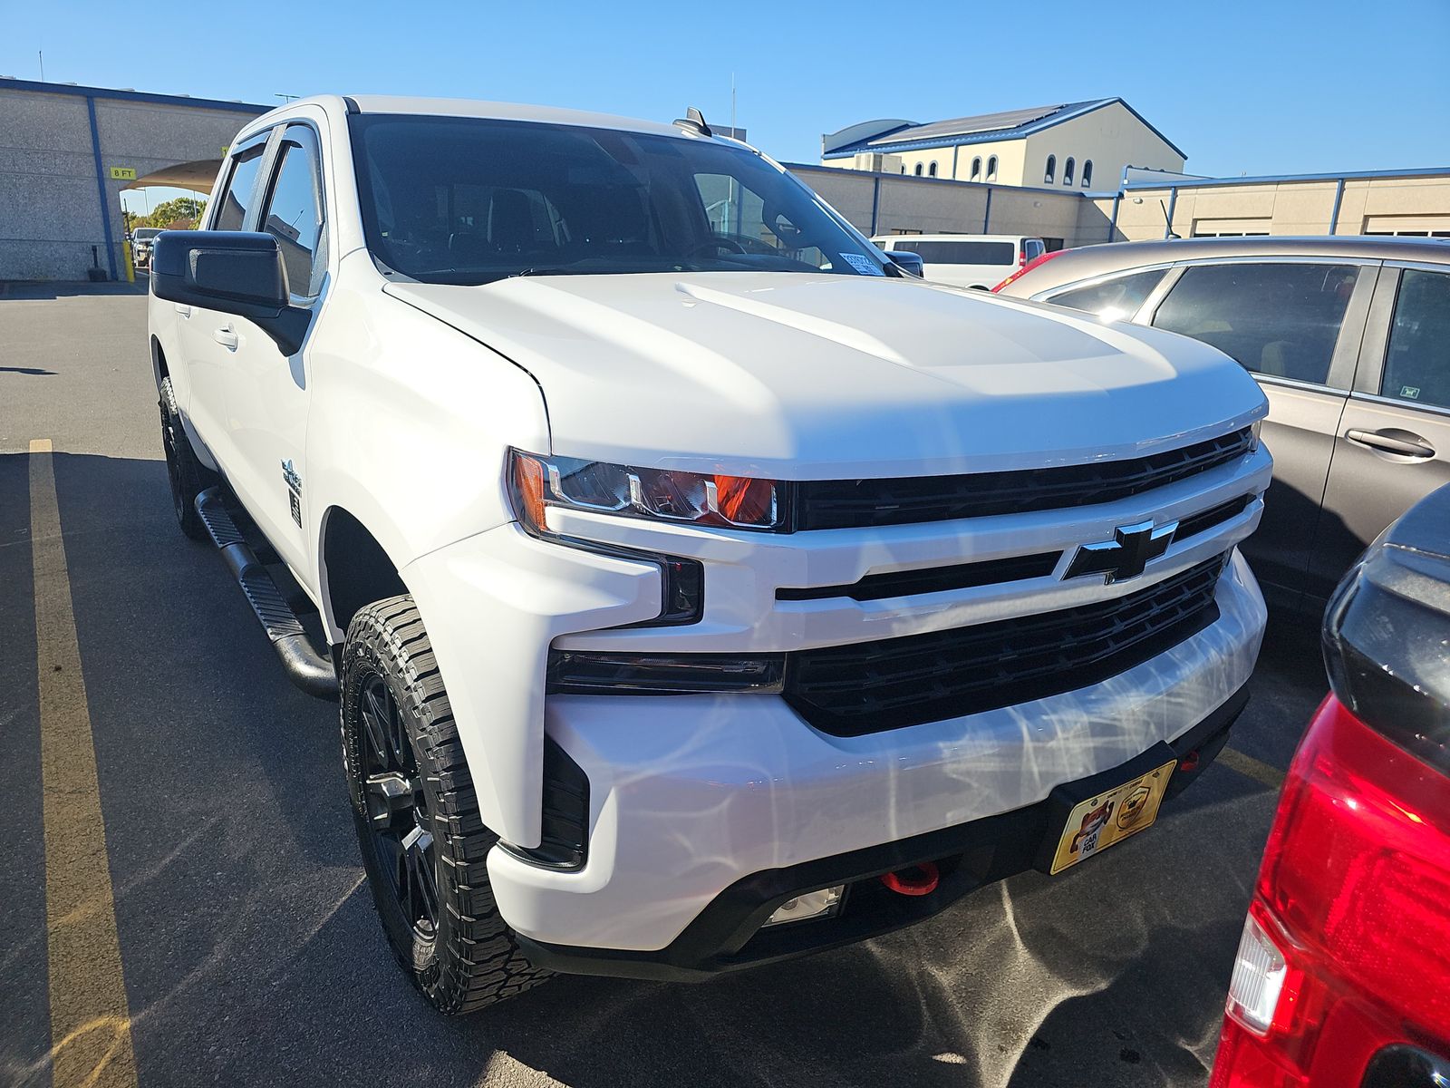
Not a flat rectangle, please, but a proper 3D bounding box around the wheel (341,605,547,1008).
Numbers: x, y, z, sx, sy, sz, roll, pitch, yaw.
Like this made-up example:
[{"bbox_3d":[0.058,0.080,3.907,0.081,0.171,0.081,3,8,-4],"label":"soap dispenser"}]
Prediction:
[{"bbox_3d":[-0.557,0.517,2.036,0.280,0.840,0.840,-9,21,-34],"label":"wheel"}]

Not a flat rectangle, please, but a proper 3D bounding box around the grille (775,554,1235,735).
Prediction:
[{"bbox_3d":[0.631,0.170,1.773,1.240,0.200,0.160,-9,20,-33],"label":"grille"}]

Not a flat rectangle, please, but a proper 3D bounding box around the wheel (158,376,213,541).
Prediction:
[{"bbox_3d":[-2.680,-0.487,4.954,0.280,0.840,0.840,-9,21,-34],"label":"wheel"}]

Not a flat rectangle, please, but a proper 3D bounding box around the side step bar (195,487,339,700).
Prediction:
[{"bbox_3d":[-1.571,0.107,3.307,0.208,0.120,2.050,-9,21,-34],"label":"side step bar"}]

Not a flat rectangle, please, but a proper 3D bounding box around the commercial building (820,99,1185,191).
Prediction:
[{"bbox_3d":[18.664,-23.885,67.372,16.228,11.354,18.068,-9,20,-33],"label":"commercial building"}]

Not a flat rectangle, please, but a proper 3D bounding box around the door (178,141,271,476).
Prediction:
[{"bbox_3d":[-1.817,-0.847,3.507,0.230,1.200,1.050,-9,21,-34],"label":"door"}]

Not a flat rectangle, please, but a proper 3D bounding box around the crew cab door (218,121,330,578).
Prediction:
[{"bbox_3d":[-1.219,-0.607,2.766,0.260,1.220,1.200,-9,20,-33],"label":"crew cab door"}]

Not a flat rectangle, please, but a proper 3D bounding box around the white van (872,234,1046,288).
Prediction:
[{"bbox_3d":[5.475,-7.078,25.544,5.800,2.090,2.000,14,20,36],"label":"white van"}]

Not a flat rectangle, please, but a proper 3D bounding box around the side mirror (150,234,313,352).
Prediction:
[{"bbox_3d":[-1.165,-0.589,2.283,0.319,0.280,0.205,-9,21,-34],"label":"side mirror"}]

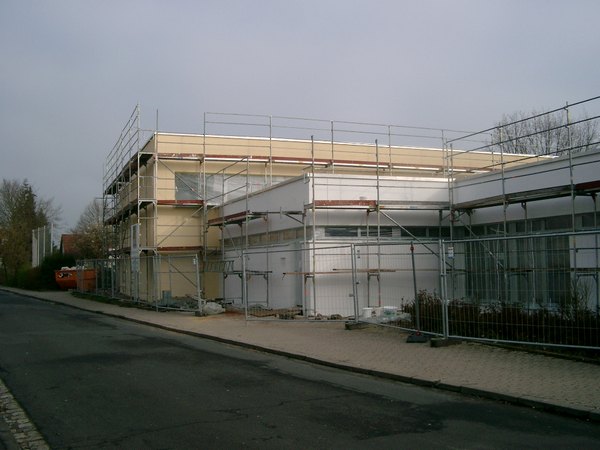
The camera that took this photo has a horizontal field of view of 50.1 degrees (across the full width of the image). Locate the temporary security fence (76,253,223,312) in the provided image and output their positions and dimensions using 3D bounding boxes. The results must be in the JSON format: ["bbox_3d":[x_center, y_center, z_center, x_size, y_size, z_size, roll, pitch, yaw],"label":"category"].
[{"bbox_3d":[-8.658,2.520,30.106,0.700,2.000,21.200,1,-4,-29],"label":"temporary security fence"}]

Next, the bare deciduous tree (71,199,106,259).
[{"bbox_3d":[-19.320,1.475,59.999,5.000,7.895,5.000,0,-3,-18],"label":"bare deciduous tree"}]

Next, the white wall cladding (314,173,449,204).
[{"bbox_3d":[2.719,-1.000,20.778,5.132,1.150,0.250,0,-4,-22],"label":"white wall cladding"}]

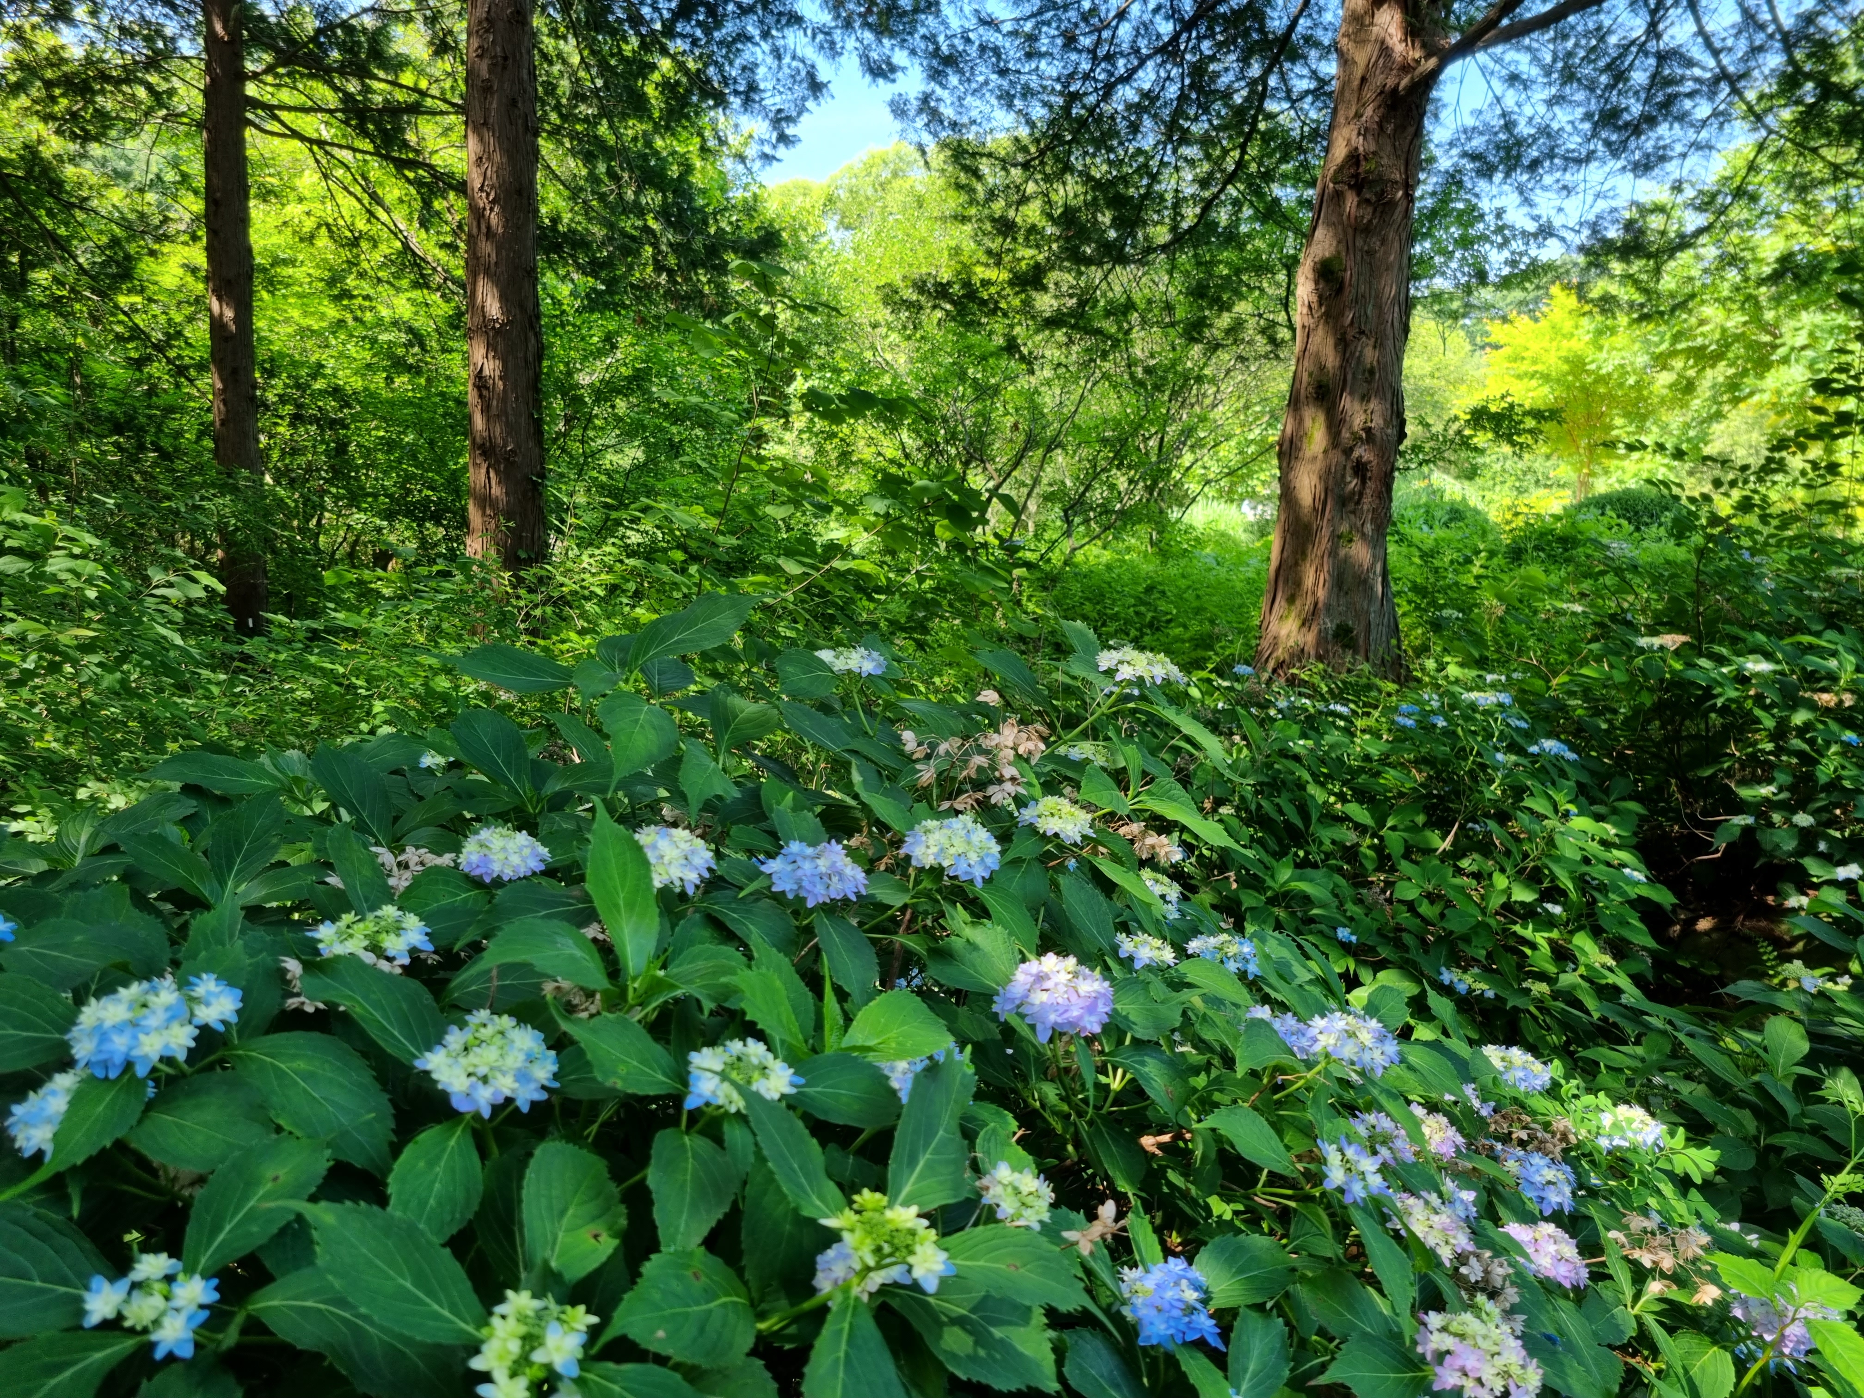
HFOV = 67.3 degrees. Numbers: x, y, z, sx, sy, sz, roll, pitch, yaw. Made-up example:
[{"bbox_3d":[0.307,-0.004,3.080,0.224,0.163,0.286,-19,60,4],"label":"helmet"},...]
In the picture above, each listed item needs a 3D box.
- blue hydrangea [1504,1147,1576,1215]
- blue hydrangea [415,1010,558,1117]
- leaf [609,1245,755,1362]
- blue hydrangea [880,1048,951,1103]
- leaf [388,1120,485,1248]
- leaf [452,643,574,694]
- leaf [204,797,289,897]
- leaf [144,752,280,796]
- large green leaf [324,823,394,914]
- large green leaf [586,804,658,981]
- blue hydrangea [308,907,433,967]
[{"bbox_3d":[0.624,0.495,1.450,0.090,0.070,0.090,13,23,0],"label":"blue hydrangea"},{"bbox_3d":[-0.381,0.314,1.200,0.116,0.075,0.116,0,26,0],"label":"blue hydrangea"},{"bbox_3d":[-0.180,0.433,1.000,0.115,0.030,0.075,-15,45,-12],"label":"leaf"},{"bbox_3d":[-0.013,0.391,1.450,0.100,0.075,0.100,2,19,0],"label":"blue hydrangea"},{"bbox_3d":[-0.387,0.376,1.100,0.070,0.095,0.030,23,-40,-11],"label":"leaf"},{"bbox_3d":[-0.510,-0.036,1.700,0.155,0.030,0.075,10,38,6],"label":"leaf"},{"bbox_3d":[-0.818,0.177,1.680,0.095,0.147,0.035,19,-33,-7],"label":"leaf"},{"bbox_3d":[-0.951,0.099,1.850,0.175,0.050,0.100,-4,8,-27],"label":"leaf"},{"bbox_3d":[-0.612,0.183,1.500,0.070,0.125,0.030,-11,-27,-13],"label":"large green leaf"},{"bbox_3d":[-0.294,0.183,1.330,0.066,0.170,0.030,-7,-15,-11],"label":"large green leaf"},{"bbox_3d":[-0.545,0.231,1.360,0.118,0.050,0.110,0,10,0],"label":"blue hydrangea"}]

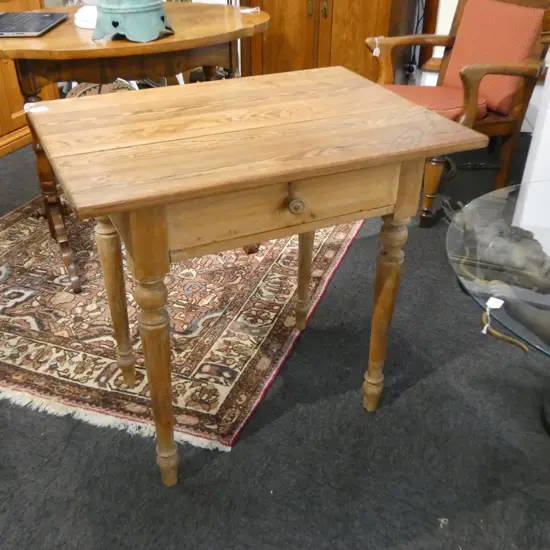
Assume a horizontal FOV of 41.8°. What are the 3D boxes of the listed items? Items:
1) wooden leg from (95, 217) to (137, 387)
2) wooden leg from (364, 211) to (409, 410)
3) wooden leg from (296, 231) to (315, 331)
[{"bbox_3d":[-0.413,0.049,1.872,0.064,0.590,0.064,-13,32,-21],"label":"wooden leg"},{"bbox_3d":[0.266,0.113,1.769,0.064,0.590,0.064,1,32,0],"label":"wooden leg"},{"bbox_3d":[0.089,-0.080,2.093,0.064,0.589,0.064,-13,34,-21],"label":"wooden leg"}]

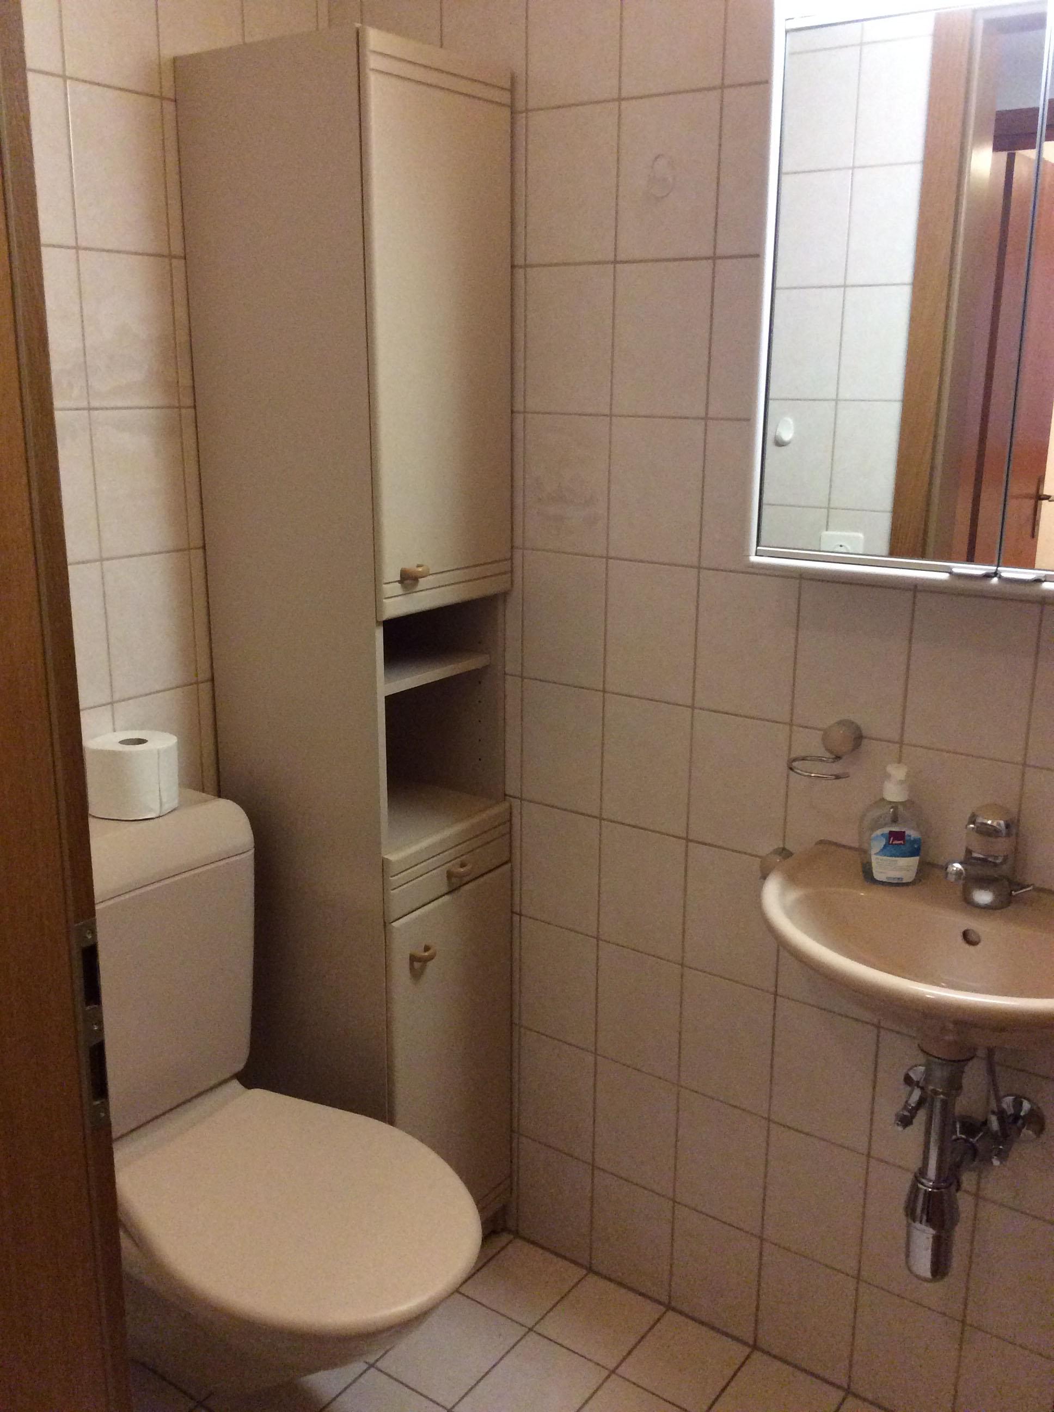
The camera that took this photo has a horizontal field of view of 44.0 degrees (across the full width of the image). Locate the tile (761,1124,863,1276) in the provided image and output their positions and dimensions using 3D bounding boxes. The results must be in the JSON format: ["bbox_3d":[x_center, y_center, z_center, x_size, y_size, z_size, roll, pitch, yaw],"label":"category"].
[{"bbox_3d":[0.419,0.714,1.891,0.148,0.197,0.009,11,18,35],"label":"tile"}]

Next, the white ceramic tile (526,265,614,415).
[{"bbox_3d":[0.061,-0.520,1.850,0.150,0.199,0.010,11,18,34],"label":"white ceramic tile"}]

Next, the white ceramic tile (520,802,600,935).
[{"bbox_3d":[0.055,0.259,2.078,0.151,0.199,0.011,11,18,35],"label":"white ceramic tile"}]

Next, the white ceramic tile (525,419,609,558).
[{"bbox_3d":[0.059,-0.324,1.892,0.149,0.198,0.010,11,18,34],"label":"white ceramic tile"}]

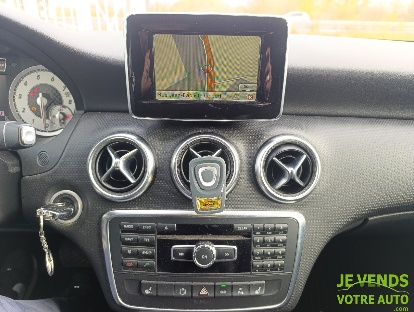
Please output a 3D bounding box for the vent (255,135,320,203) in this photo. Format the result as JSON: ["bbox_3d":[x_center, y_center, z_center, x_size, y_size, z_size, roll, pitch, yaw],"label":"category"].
[{"bbox_3d":[0.108,0.016,0.361,0.087,0.087,0.030,-2,3,-6],"label":"vent"}]

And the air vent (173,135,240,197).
[{"bbox_3d":[-0.001,0.016,0.356,0.087,0.087,0.030,0,3,0],"label":"air vent"}]

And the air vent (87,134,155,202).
[{"bbox_3d":[-0.113,0.016,0.361,0.087,0.087,0.030,3,3,6],"label":"air vent"}]

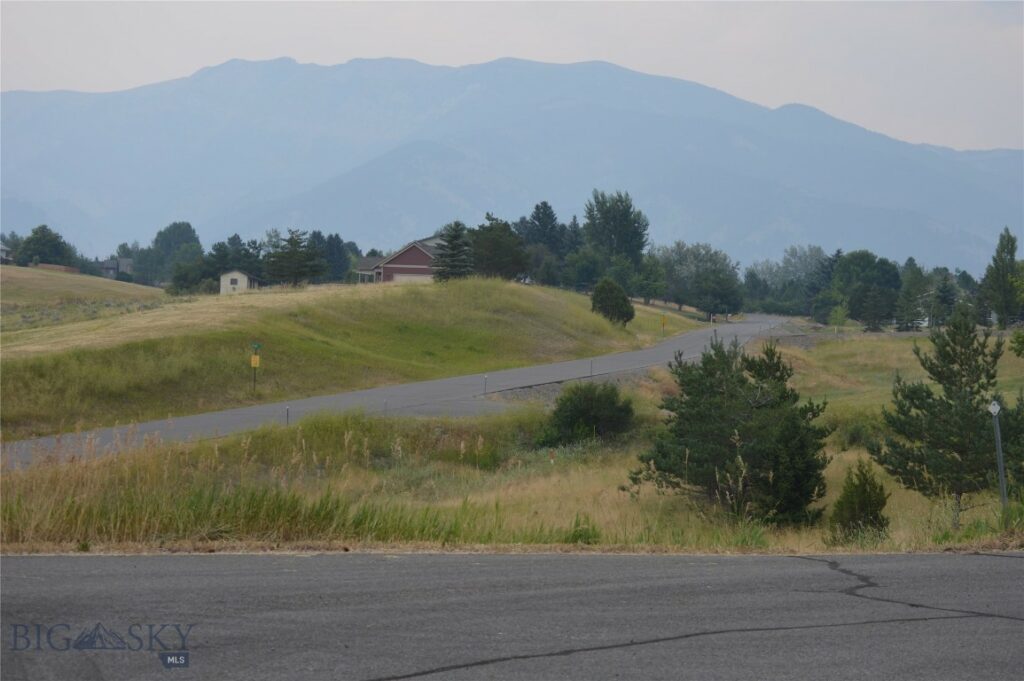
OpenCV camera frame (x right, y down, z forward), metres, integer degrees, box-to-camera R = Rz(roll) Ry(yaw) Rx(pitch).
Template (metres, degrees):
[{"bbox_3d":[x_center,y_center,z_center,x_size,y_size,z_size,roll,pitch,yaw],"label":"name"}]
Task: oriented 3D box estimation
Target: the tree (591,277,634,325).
[{"bbox_3d":[8.107,-3.186,188.000,3.549,3.953,3.500,0,0,0],"label":"tree"}]

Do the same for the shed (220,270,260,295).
[{"bbox_3d":[-26.329,-5.528,226.000,3.100,2.521,3.500,0,0,10],"label":"shed"}]

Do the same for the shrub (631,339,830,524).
[{"bbox_3d":[2.333,0.987,25.000,2.124,2.017,1.950,0,0,0],"label":"shrub"}]

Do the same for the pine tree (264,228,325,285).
[{"bbox_3d":[-21.932,-8.369,235.000,6.050,5.849,5.800,0,0,0],"label":"pine tree"}]

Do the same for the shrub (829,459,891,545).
[{"bbox_3d":[3.131,1.442,21.000,0.523,0.757,0.560,0,0,0],"label":"shrub"}]

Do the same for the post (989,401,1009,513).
[{"bbox_3d":[4.497,1.116,21.500,0.120,1.130,0.070,-6,0,0],"label":"post"}]

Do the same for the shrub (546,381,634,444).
[{"bbox_3d":[2.189,2.036,65.000,2.454,1.841,2.400,0,0,0],"label":"shrub"}]

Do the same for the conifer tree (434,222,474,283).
[{"bbox_3d":[-5.648,-8.496,225.000,4.055,6.179,4.100,0,0,0],"label":"conifer tree"}]

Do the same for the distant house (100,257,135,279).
[{"bbox_3d":[-95.035,-17.301,560.000,9.000,5.767,8.500,0,0,0],"label":"distant house"}]

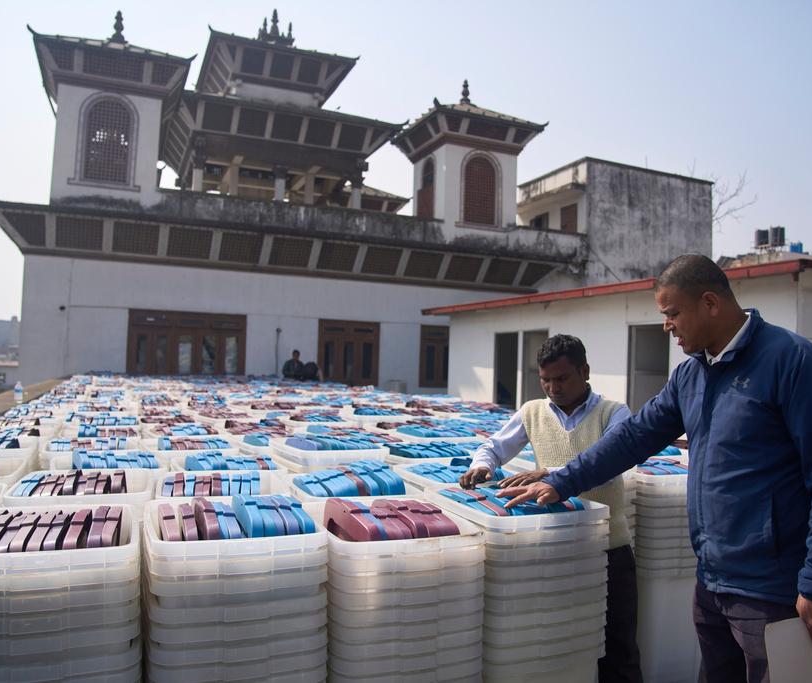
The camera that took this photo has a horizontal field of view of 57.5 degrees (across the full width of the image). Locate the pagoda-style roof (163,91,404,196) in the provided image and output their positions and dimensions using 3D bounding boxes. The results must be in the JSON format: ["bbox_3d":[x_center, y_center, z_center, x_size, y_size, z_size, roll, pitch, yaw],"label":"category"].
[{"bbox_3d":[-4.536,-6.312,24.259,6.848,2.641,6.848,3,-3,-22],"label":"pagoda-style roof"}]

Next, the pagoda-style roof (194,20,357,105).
[{"bbox_3d":[-4.445,-8.925,24.372,4.500,2.299,4.500,3,-3,-22],"label":"pagoda-style roof"}]

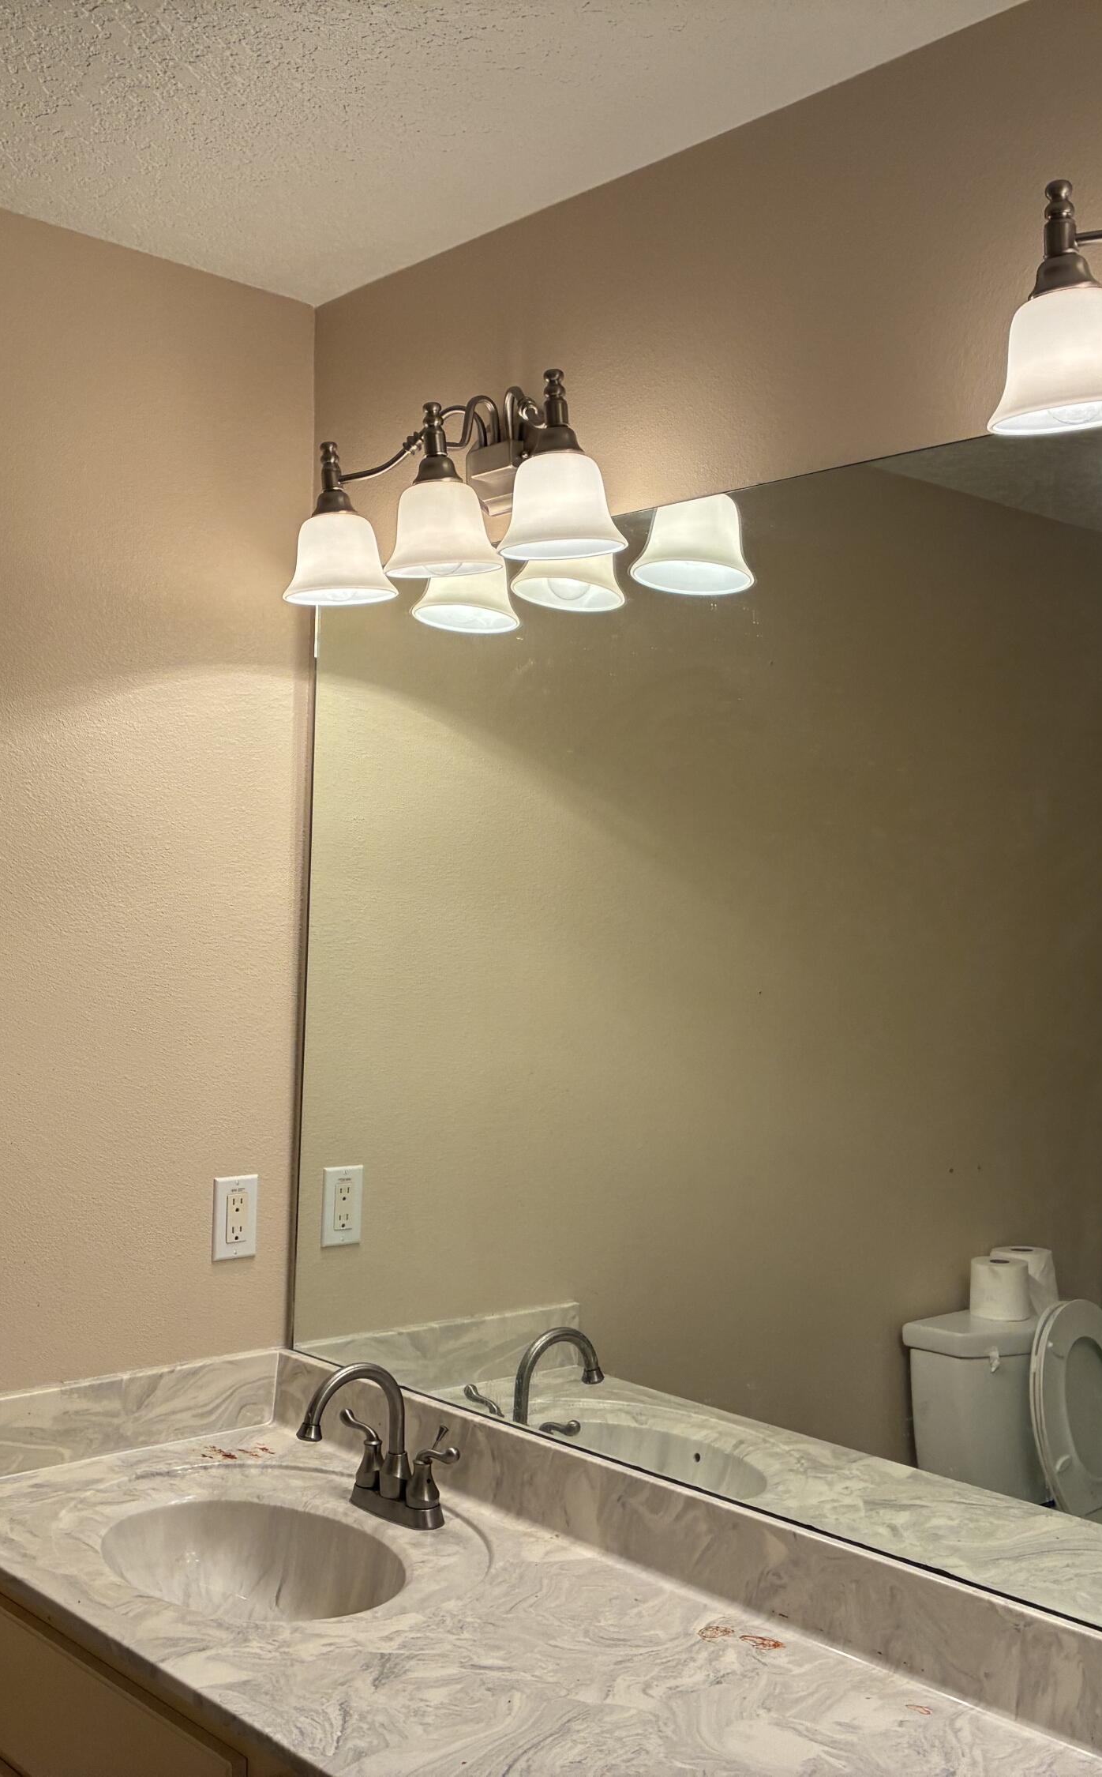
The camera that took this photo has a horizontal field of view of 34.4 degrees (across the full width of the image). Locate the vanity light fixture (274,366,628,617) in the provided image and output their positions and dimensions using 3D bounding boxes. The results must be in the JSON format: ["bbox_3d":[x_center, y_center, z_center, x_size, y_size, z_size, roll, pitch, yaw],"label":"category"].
[{"bbox_3d":[-0.113,-0.490,2.171,0.182,0.240,0.576,3,-2,-42],"label":"vanity light fixture"}]

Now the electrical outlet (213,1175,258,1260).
[{"bbox_3d":[-0.440,0.460,2.477,0.071,0.115,0.008,3,-2,-42],"label":"electrical outlet"}]

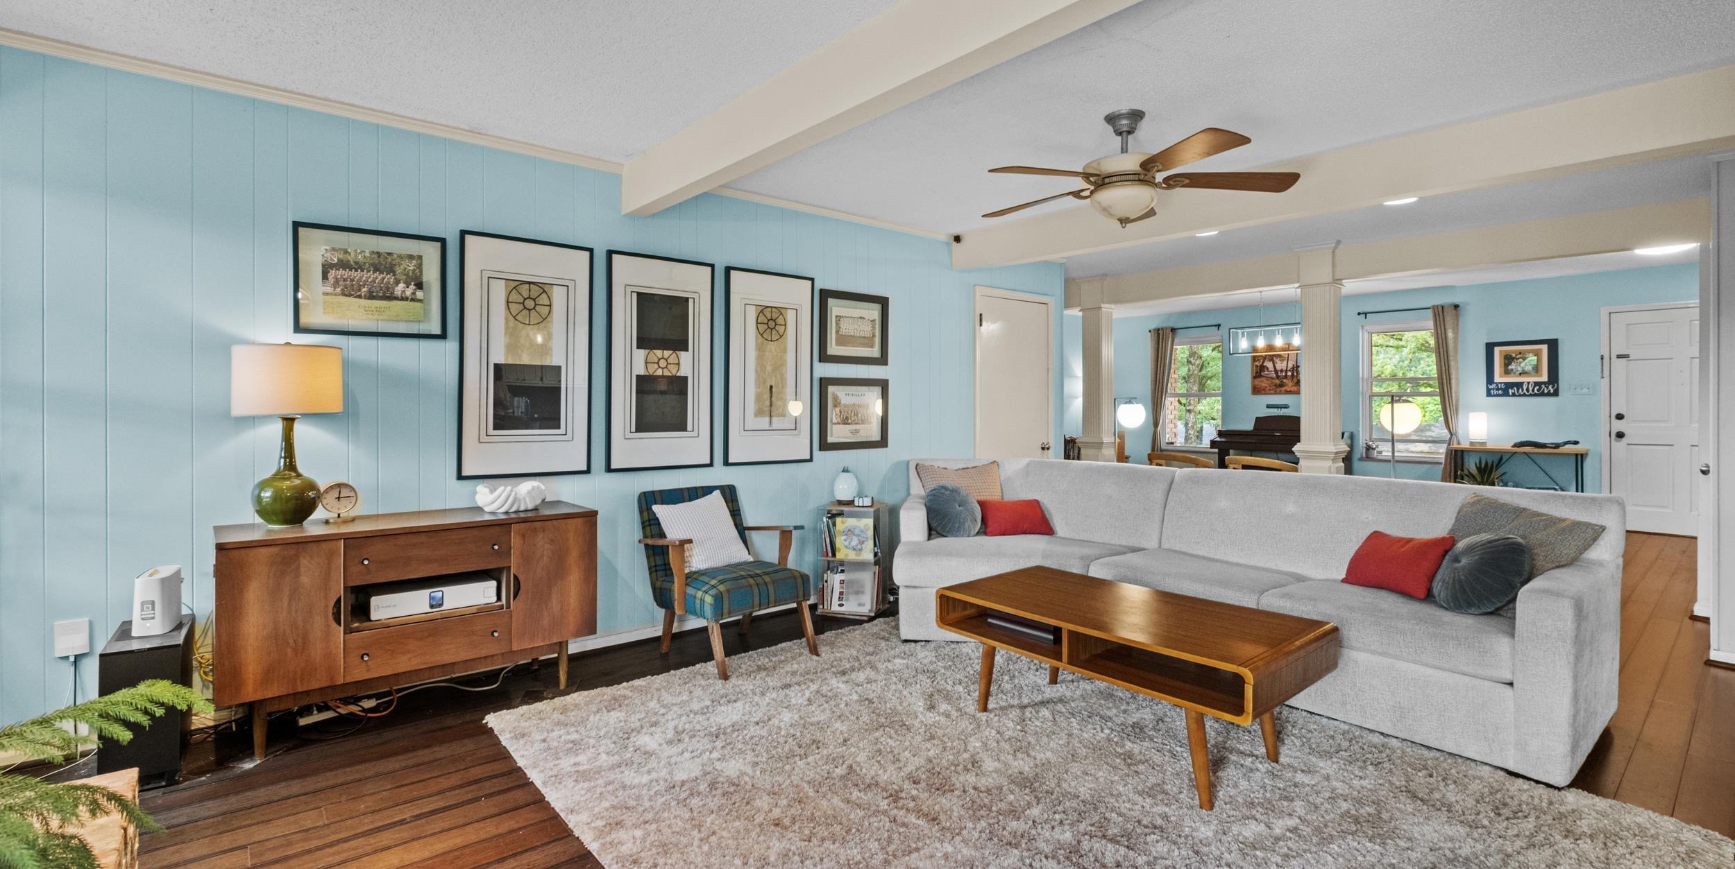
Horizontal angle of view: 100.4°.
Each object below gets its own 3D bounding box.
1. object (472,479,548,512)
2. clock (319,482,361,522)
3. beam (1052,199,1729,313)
[{"bbox_3d":[-1.520,0.264,3.090,0.265,0.120,0.150,-1,1,-31],"label":"object"},{"bbox_3d":[-2.020,0.256,2.770,0.050,0.155,0.125,1,1,33],"label":"clock"},{"bbox_3d":[3.378,-1.329,5.876,0.190,0.285,4.500,-3,4,-42],"label":"beam"}]

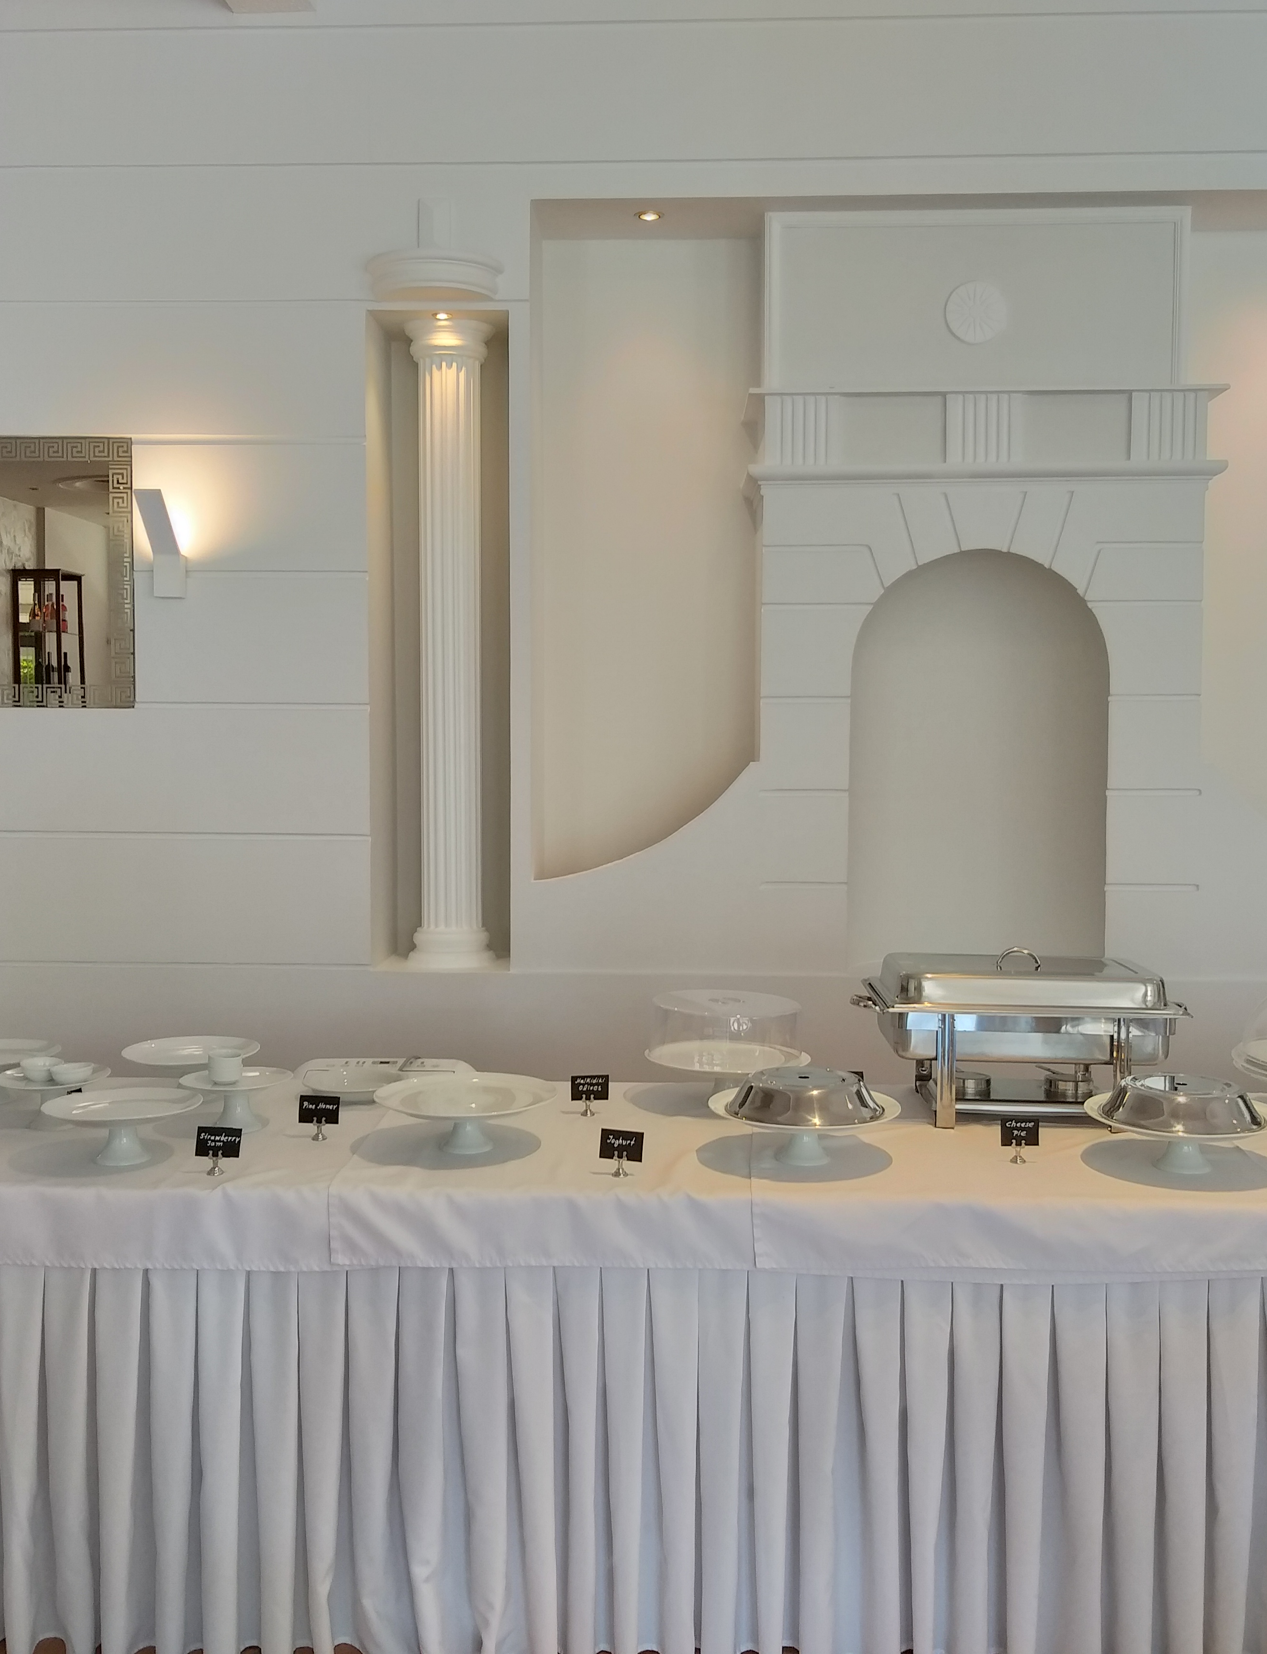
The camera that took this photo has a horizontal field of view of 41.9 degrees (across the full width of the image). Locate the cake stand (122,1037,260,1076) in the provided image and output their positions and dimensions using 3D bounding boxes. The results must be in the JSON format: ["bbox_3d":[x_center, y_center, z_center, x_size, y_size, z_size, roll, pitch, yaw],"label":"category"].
[{"bbox_3d":[-0.884,0.495,3.313,0.270,0.100,0.270,0,3,0],"label":"cake stand"}]

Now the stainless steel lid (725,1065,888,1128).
[{"bbox_3d":[0.284,0.447,2.760,0.265,0.058,0.265,0,3,3],"label":"stainless steel lid"}]

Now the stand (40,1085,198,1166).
[{"bbox_3d":[-0.848,0.507,2.754,0.255,0.095,0.255,0,3,0],"label":"stand"}]

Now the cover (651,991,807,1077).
[{"bbox_3d":[0.182,0.391,3.185,0.300,0.103,0.300,0,3,3],"label":"cover"}]

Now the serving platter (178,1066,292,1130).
[{"bbox_3d":[-0.736,0.512,3.083,0.208,0.092,0.208,0,3,0],"label":"serving platter"}]

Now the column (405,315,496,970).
[{"bbox_3d":[-0.408,-0.395,3.707,0.200,1.410,0.200,0,3,3],"label":"column"}]

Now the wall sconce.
[{"bbox_3d":[-0.991,-0.588,3.484,0.058,0.212,0.140,0,3,3],"label":"wall sconce"}]

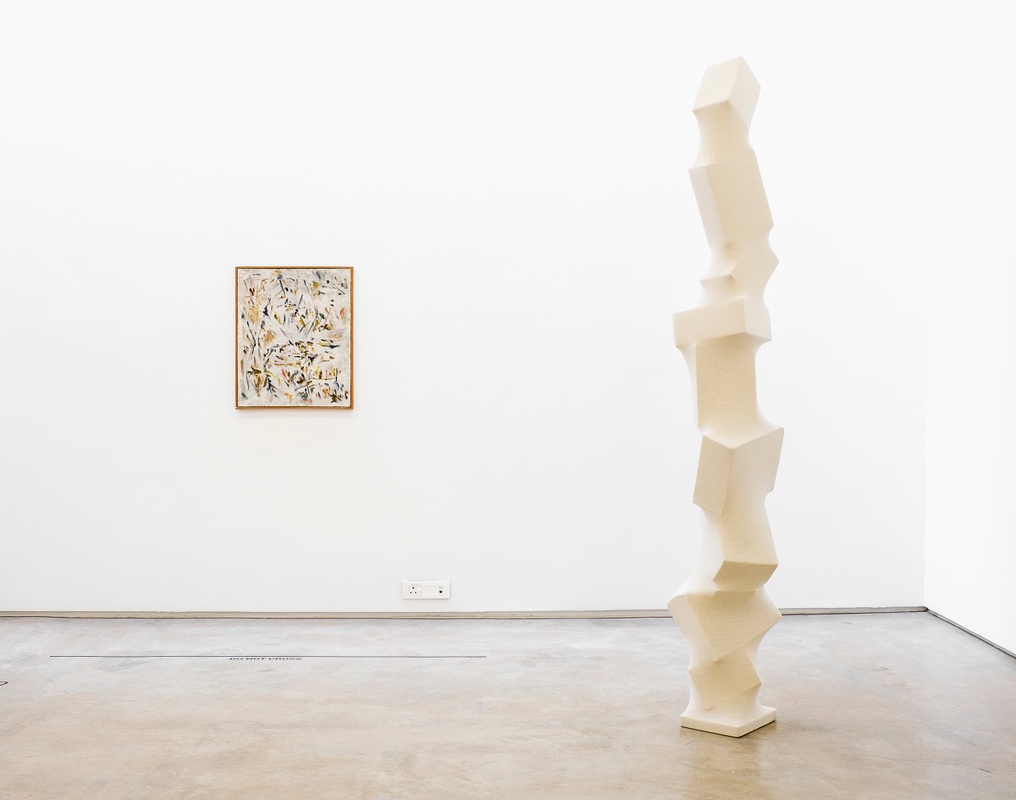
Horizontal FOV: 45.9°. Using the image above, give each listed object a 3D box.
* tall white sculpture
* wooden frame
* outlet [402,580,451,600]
[{"bbox_3d":[0.734,-0.033,4.050,0.380,2.255,0.360,0,0,0],"label":"tall white sculpture"},{"bbox_3d":[-1.064,-0.309,5.975,0.587,0.706,0.040,0,0,0],"label":"wooden frame"},{"bbox_3d":[-0.407,0.948,5.990,0.240,0.092,0.015,0,0,0],"label":"outlet"}]

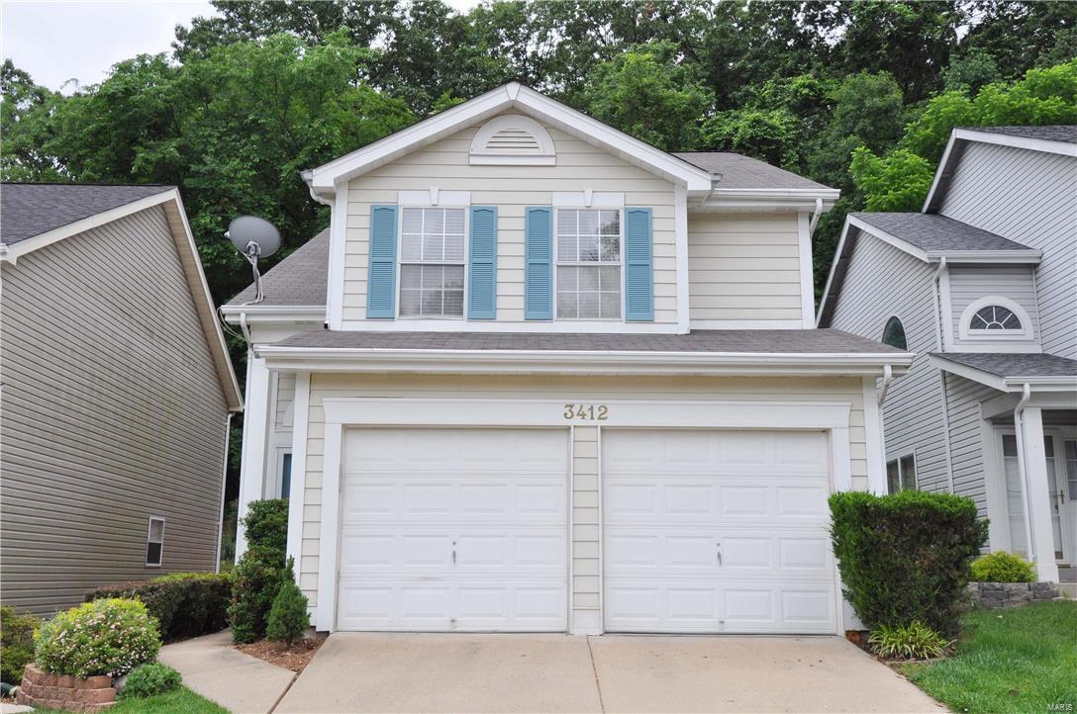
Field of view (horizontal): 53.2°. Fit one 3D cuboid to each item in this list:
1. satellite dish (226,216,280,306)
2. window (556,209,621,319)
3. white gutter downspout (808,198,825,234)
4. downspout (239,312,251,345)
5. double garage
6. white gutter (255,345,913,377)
[{"bbox_3d":[-4.343,-1.512,16.440,0.750,1.140,0.620,9,-15,-36],"label":"satellite dish"},{"bbox_3d":[0.639,-1.191,13.755,0.870,1.478,0.100,0,-12,0],"label":"window"},{"bbox_3d":[3.726,-1.889,14.407,0.180,0.450,0.180,0,-12,0],"label":"white gutter downspout"},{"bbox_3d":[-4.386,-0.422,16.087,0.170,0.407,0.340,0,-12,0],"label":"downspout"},{"bbox_3d":[0.493,1.779,11.311,5.287,2.217,0.200,0,-12,0],"label":"double garage"},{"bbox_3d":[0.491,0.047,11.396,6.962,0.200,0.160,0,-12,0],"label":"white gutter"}]

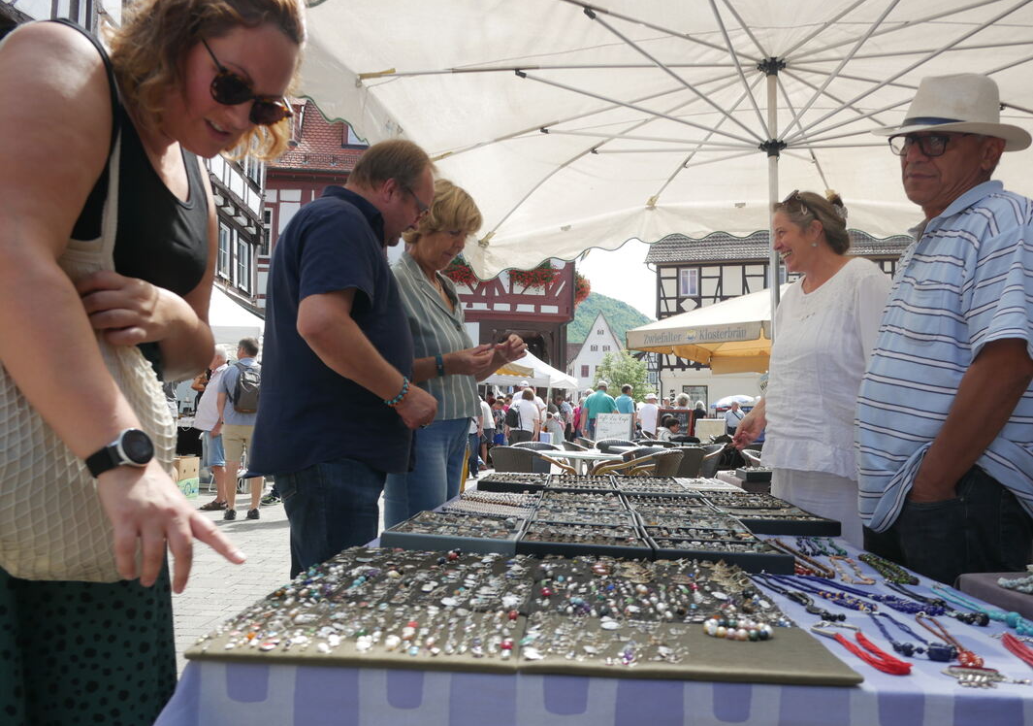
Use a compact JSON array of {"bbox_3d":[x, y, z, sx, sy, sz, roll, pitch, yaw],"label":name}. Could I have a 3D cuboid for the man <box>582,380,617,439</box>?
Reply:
[{"bbox_3d":[1.736,1.266,17.300,0.660,1.806,0.400,0,-4,6],"label":"man"}]

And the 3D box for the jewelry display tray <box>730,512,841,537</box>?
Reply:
[{"bbox_3d":[0.674,0.411,2.200,0.250,0.034,0.310,0,-4,4],"label":"jewelry display tray"}]

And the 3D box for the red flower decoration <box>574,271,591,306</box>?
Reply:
[{"bbox_3d":[2.312,-2.635,29.300,0.550,1.100,1.400,1,-4,-7],"label":"red flower decoration"}]

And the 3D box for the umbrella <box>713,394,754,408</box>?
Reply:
[{"bbox_3d":[8.236,2.189,31.000,2.150,1.966,2.150,0,-4,0],"label":"umbrella"}]

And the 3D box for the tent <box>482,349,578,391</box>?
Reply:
[{"bbox_3d":[0.000,1.038,24.900,3.000,3.255,3.000,-1,-4,19],"label":"tent"}]

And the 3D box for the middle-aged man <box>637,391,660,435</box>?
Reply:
[{"bbox_3d":[2.888,1.455,18.300,0.480,1.571,0.360,0,-4,14],"label":"middle-aged man"}]

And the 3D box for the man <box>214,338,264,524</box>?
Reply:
[{"bbox_3d":[-2.685,0.643,8.150,0.550,1.765,0.420,2,-4,-27],"label":"man"}]

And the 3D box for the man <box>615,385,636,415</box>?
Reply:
[{"bbox_3d":[2.404,1.363,18.500,0.530,1.771,0.350,0,-4,14],"label":"man"}]

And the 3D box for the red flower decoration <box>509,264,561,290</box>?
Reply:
[{"bbox_3d":[0.613,-2.919,27.800,1.700,1.000,0.500,1,-4,-7],"label":"red flower decoration"}]

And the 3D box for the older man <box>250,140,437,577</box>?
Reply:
[{"bbox_3d":[-0.433,0.309,2.050,0.460,1.710,0.530,2,-4,-16],"label":"older man"}]

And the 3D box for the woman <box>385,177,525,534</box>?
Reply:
[{"bbox_3d":[-0.192,0.334,2.360,0.450,1.703,0.460,-1,-4,19],"label":"woman"}]

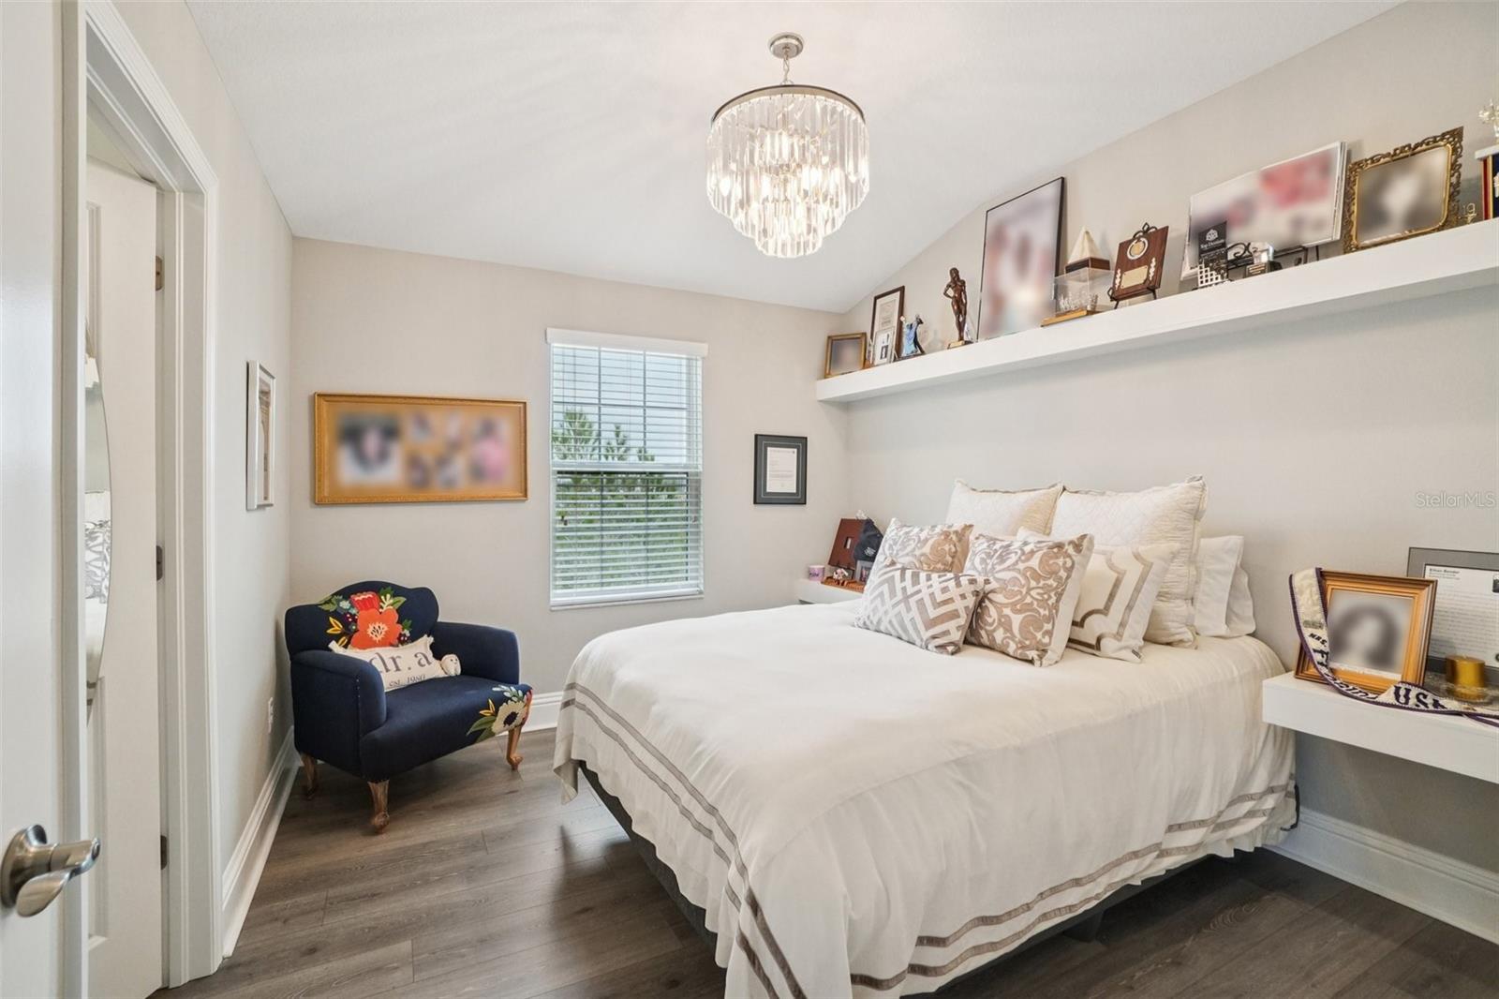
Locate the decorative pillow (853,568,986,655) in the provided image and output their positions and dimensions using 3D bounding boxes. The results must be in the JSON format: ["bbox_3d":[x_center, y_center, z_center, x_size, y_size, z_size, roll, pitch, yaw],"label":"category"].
[{"bbox_3d":[0.660,0.414,2.452,0.140,0.310,0.470,43,-21,-27],"label":"decorative pillow"}]

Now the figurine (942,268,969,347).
[{"bbox_3d":[1.153,-1.061,3.484,0.110,0.465,0.150,0,1,-41],"label":"figurine"}]

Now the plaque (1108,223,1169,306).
[{"bbox_3d":[1.638,-0.975,2.612,0.085,0.330,0.200,9,-3,-29],"label":"plaque"}]

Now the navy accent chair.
[{"bbox_3d":[-1.466,0.822,2.745,0.680,0.870,0.750,1,1,30],"label":"navy accent chair"}]

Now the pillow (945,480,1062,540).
[{"bbox_3d":[1.268,0.231,3.206,0.170,0.610,0.610,13,-5,-29],"label":"pillow"}]

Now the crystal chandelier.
[{"bbox_3d":[0.130,-1.287,2.269,0.580,0.720,0.580,1,1,0],"label":"crystal chandelier"}]

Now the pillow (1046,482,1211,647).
[{"bbox_3d":[1.556,0.243,2.669,0.190,0.610,0.610,13,-5,-29],"label":"pillow"}]

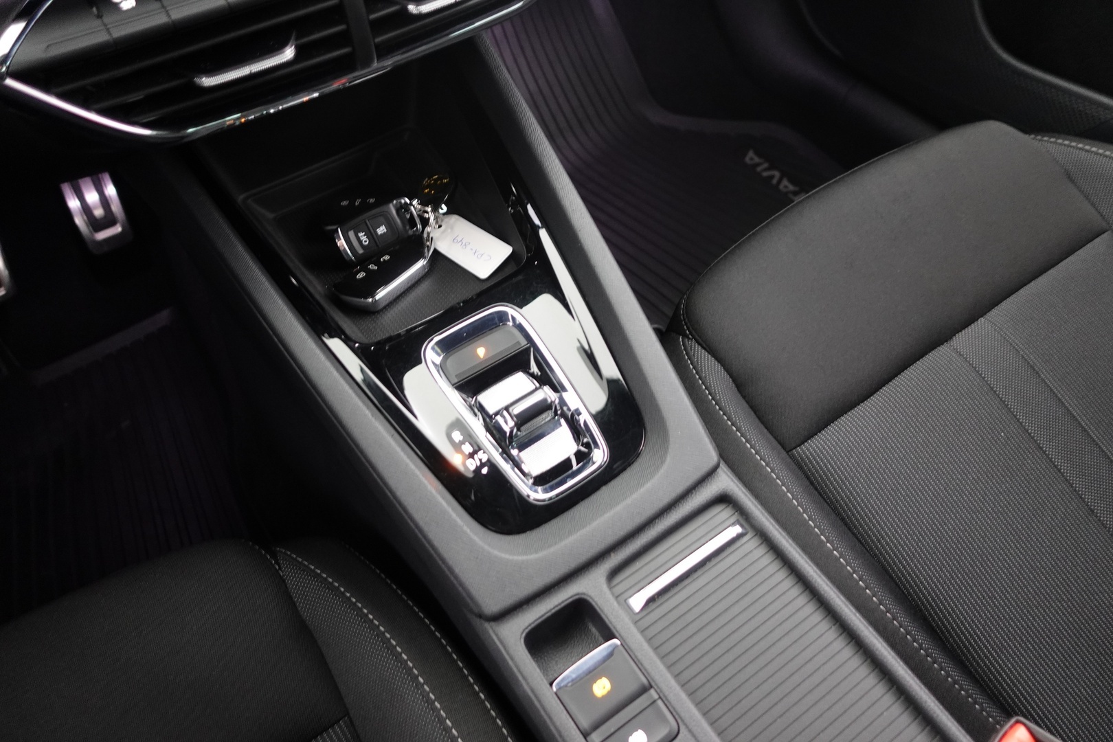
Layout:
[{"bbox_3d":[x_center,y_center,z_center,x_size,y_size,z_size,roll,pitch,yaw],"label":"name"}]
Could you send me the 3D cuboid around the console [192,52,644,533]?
[{"bbox_3d":[-0.081,-0.057,0.534,0.205,0.115,0.375,-29,72,-18],"label":"console"}]

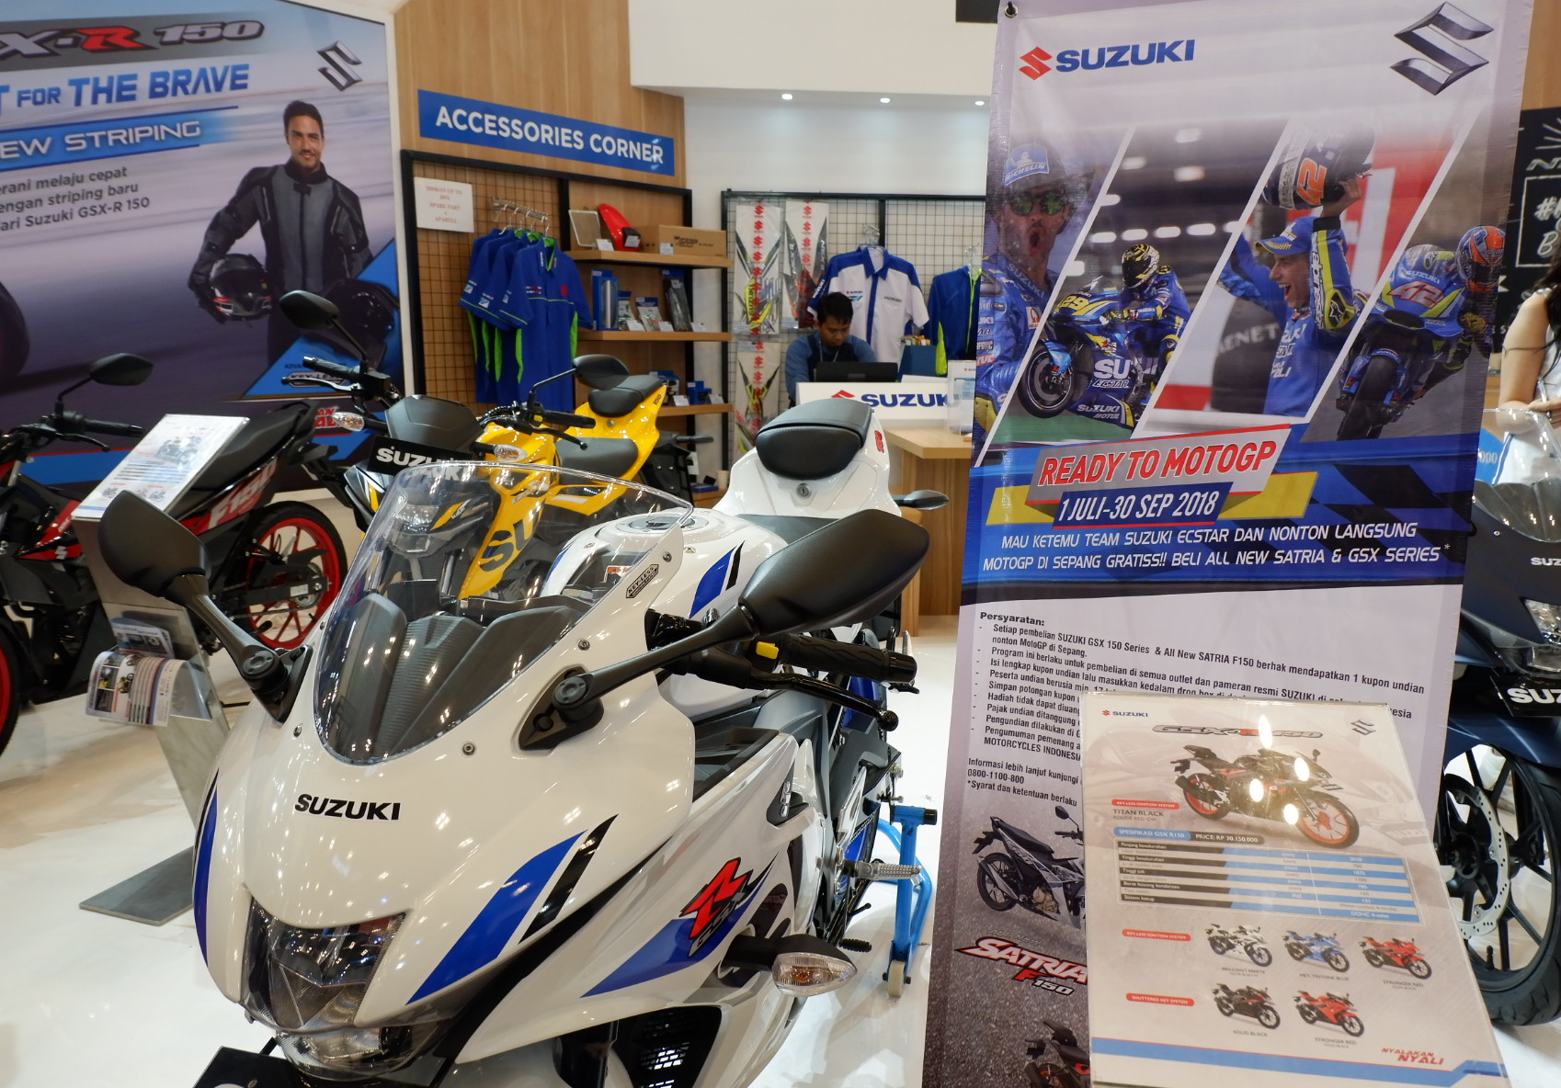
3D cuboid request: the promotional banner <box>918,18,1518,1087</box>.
[{"bbox_3d":[0.521,0.097,1.405,0.600,1.600,0.040,6,7,25],"label":"promotional banner"}]

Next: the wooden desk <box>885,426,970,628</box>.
[{"bbox_3d":[1.045,-0.035,4.345,1.150,0.780,0.880,-1,10,-4],"label":"wooden desk"}]

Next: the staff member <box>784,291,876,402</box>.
[{"bbox_3d":[0.235,-0.483,5.127,0.480,1.360,0.600,-1,10,-4],"label":"staff member"}]

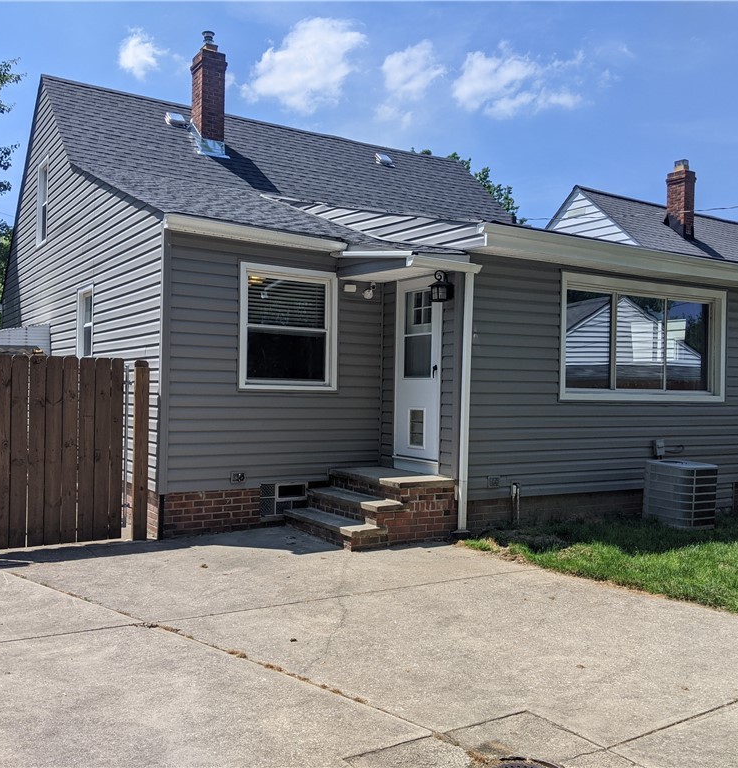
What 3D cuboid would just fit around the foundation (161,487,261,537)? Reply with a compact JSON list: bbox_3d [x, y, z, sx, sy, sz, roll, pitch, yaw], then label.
[{"bbox_3d":[-1.677,1.334,8.394,1.114,0.445,0.210,1,-1,-34],"label":"foundation"}]

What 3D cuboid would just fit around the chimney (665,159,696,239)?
[{"bbox_3d":[8.272,-4.862,21.181,0.480,2.150,0.610,1,-1,-33],"label":"chimney"}]

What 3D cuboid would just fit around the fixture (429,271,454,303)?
[{"bbox_3d":[0.765,-1.031,8.420,0.220,0.325,0.185,1,-1,-33],"label":"fixture"}]

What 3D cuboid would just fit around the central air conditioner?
[{"bbox_3d":[3.640,1.276,9.290,0.550,0.670,0.640,1,-1,-33],"label":"central air conditioner"}]

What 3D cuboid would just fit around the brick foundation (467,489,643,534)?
[{"bbox_3d":[2.124,1.422,9.061,2.691,0.385,0.210,1,-1,-30],"label":"brick foundation"}]

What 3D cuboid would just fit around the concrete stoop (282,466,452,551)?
[{"bbox_3d":[-0.021,1.300,8.549,1.310,0.620,1.430,1,-1,-33],"label":"concrete stoop"}]

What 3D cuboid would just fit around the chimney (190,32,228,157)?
[{"bbox_3d":[-2.850,-5.116,14.123,0.500,2.260,0.590,1,-1,-33],"label":"chimney"}]

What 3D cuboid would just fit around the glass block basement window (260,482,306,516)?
[{"bbox_3d":[-0.950,1.273,8.812,0.594,0.290,0.110,1,-1,-34],"label":"glass block basement window"}]

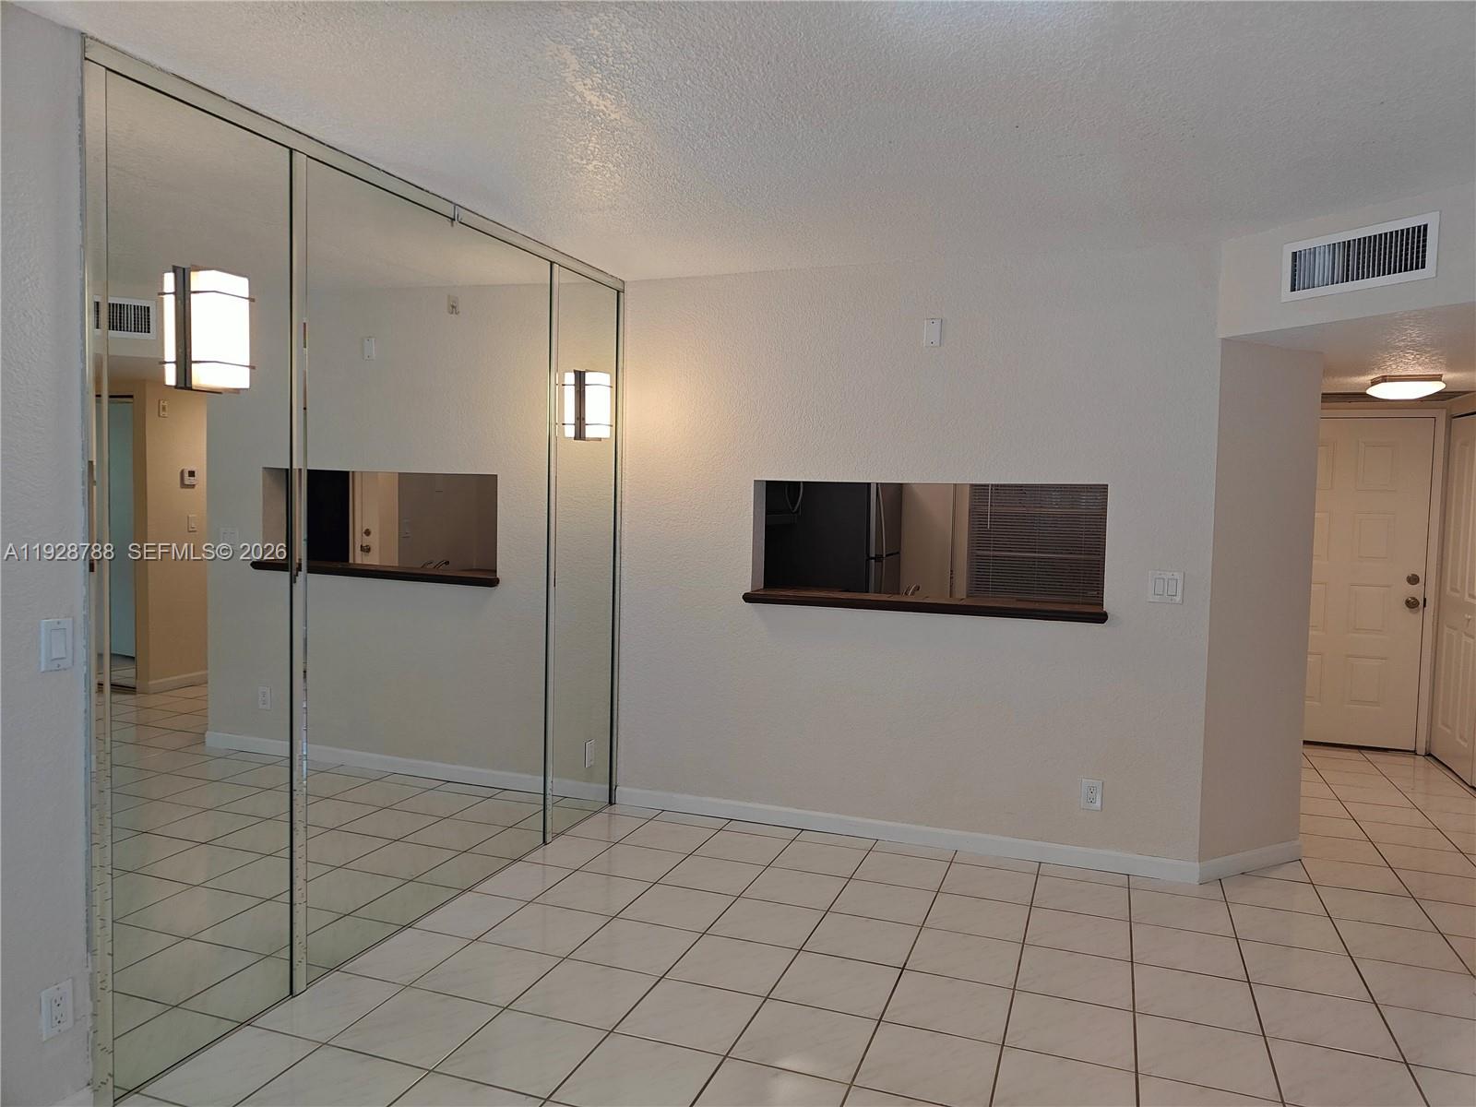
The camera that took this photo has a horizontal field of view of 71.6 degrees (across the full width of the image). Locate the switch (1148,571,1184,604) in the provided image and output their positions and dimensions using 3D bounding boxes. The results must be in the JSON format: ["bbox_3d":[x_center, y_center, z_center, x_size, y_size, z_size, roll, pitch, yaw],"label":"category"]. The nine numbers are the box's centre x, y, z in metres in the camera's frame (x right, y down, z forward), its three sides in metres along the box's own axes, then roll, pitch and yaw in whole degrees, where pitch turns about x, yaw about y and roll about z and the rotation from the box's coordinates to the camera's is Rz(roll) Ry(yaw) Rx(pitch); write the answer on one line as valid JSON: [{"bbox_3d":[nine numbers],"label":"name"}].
[{"bbox_3d":[1.669,0.132,3.989,0.124,0.122,0.009,2,4,19],"label":"switch"}]

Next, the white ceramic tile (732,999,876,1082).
[{"bbox_3d":[0.185,1.322,2.779,0.331,0.010,0.331,2,4,20],"label":"white ceramic tile"}]

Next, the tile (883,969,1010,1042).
[{"bbox_3d":[0.617,1.321,2.978,0.329,0.009,0.329,2,4,20],"label":"tile"}]

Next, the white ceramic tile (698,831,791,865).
[{"bbox_3d":[0.021,1.231,4.267,0.331,0.010,0.331,2,4,20],"label":"white ceramic tile"}]

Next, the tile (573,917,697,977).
[{"bbox_3d":[-0.329,1.284,3.340,0.326,0.010,0.326,2,4,20],"label":"tile"}]

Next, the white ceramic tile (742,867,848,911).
[{"bbox_3d":[0.219,1.260,3.839,0.329,0.009,0.329,2,4,20],"label":"white ceramic tile"}]

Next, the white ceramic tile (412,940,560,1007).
[{"bbox_3d":[-0.760,1.282,3.126,0.329,0.009,0.329,2,4,20],"label":"white ceramic tile"}]

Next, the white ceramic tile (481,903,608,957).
[{"bbox_3d":[-0.645,1.264,3.441,0.331,0.010,0.331,2,4,20],"label":"white ceramic tile"}]

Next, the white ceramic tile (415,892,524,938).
[{"bbox_3d":[-0.932,1.253,3.547,0.270,0.009,0.329,2,4,20],"label":"white ceramic tile"}]

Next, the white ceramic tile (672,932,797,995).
[{"bbox_3d":[-0.013,1.293,3.209,0.329,0.009,0.329,2,4,20],"label":"white ceramic tile"}]

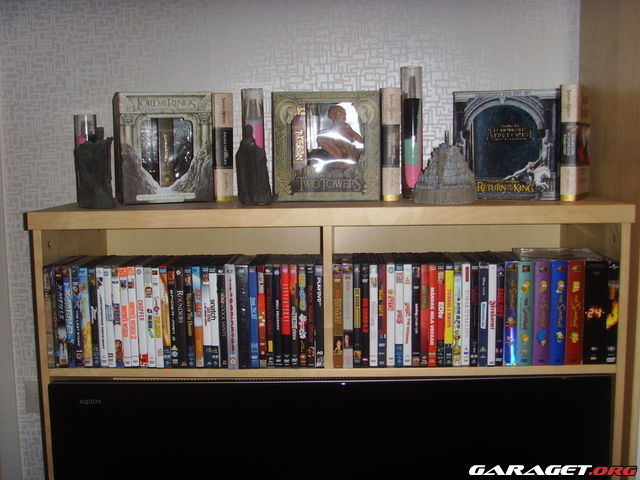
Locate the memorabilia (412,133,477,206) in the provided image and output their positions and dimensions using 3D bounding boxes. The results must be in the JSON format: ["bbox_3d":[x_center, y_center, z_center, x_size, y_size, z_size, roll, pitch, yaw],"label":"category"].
[{"bbox_3d":[0.236,-0.139,1.381,0.115,0.137,0.105,3,8,29],"label":"memorabilia"}]

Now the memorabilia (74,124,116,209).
[{"bbox_3d":[-0.428,-0.140,1.383,0.066,0.156,0.060,2,7,21],"label":"memorabilia"}]

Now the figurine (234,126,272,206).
[{"bbox_3d":[-0.130,-0.148,1.435,0.066,0.153,0.066,1,7,14],"label":"figurine"}]

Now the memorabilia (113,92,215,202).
[{"bbox_3d":[-0.338,-0.197,1.559,0.187,0.225,0.160,-3,7,-18],"label":"memorabilia"}]

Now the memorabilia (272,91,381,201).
[{"bbox_3d":[0.013,-0.198,1.552,0.218,0.221,0.150,-1,7,-2],"label":"memorabilia"}]

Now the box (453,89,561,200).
[{"bbox_3d":[0.386,-0.195,1.497,0.205,0.217,0.140,1,7,14],"label":"box"}]

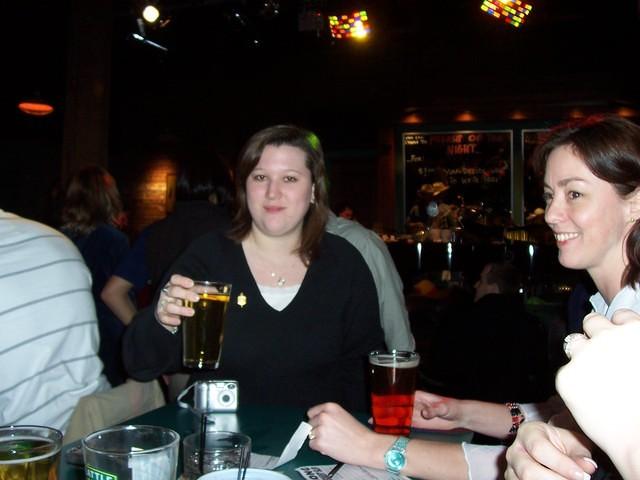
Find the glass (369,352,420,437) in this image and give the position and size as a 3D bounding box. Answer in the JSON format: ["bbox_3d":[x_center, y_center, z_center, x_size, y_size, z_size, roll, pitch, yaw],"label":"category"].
[{"bbox_3d":[0.126,0.270,1.170,0.088,0.145,0.088,1,1,0],"label":"glass"}]

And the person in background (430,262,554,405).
[{"bbox_3d":[0.800,0.720,3.650,0.600,1.250,0.750,0,2,-30],"label":"person in background"}]

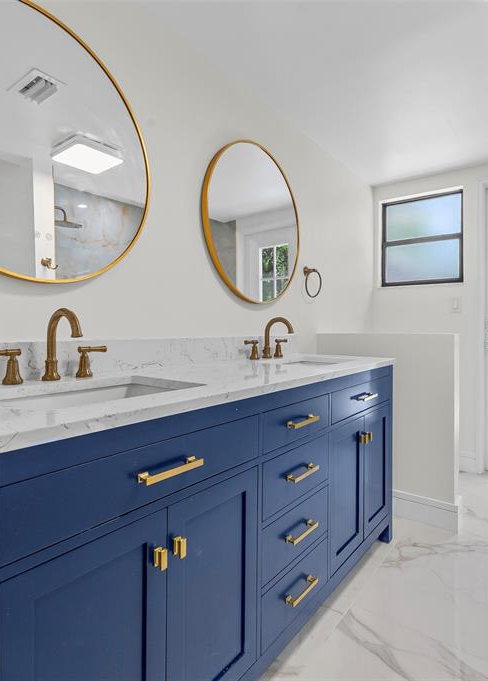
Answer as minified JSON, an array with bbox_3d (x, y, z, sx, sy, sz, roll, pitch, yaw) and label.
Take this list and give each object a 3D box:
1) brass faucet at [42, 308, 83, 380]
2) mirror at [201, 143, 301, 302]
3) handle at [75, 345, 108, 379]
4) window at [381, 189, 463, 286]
[{"bbox_3d":[-0.486,0.013,1.069,0.178,0.199,0.053,1,1,37],"label":"brass faucet"},{"bbox_3d":[0.065,-0.565,1.958,0.027,0.766,0.766,1,1,37],"label":"mirror"},{"bbox_3d":[-0.450,0.061,1.182,0.047,0.088,0.095,2,2,45],"label":"handle"},{"bbox_3d":[1.390,-0.780,3.132,0.590,0.679,0.060,1,1,37],"label":"window"}]

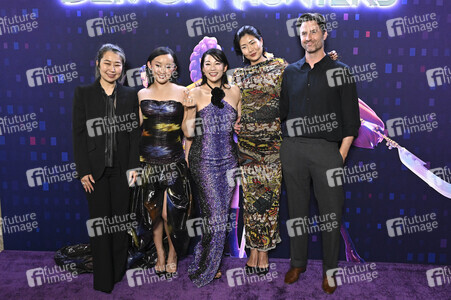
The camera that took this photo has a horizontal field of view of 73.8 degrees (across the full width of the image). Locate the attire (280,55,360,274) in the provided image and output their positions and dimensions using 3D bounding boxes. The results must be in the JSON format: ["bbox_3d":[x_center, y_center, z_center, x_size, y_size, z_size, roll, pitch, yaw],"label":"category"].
[{"bbox_3d":[0.640,0.117,2.042,0.530,1.489,0.340,4,7,22],"label":"attire"}]

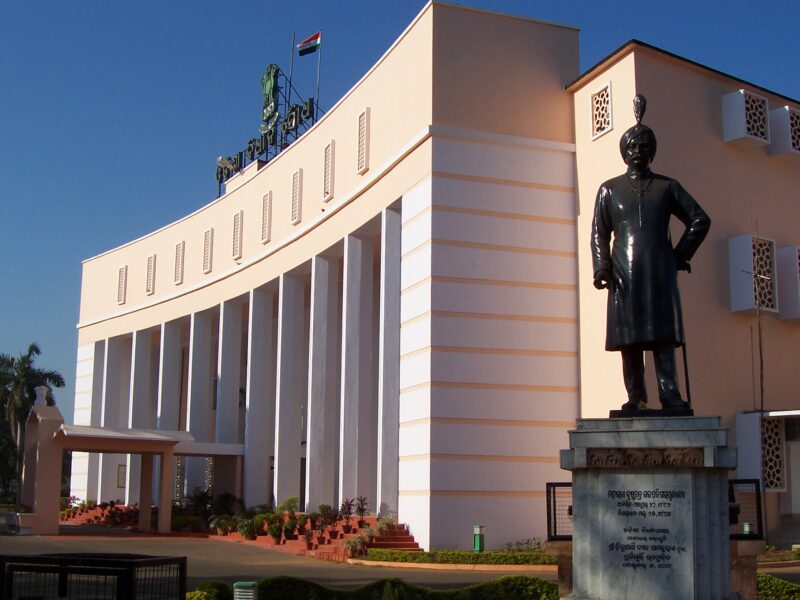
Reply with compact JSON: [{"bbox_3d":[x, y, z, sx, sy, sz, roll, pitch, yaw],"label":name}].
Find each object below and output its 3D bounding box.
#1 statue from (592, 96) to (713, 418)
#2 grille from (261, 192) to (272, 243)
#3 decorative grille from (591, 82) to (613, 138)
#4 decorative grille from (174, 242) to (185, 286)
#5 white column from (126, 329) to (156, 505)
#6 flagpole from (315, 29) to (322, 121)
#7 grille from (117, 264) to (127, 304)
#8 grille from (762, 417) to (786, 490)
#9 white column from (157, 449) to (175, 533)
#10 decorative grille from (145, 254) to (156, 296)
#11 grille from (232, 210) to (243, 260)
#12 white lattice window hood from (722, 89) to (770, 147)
[{"bbox_3d":[2.085,-0.424,8.824,0.940,2.692,0.660,-3,-11,19],"label":"statue"},{"bbox_3d":[-5.283,-3.285,42.321,0.141,2.005,0.710,6,-12,-27],"label":"grille"},{"bbox_3d":[5.432,-5.096,28.717,0.100,1.394,1.030,4,-11,-20],"label":"decorative grille"},{"bbox_3d":[-10.809,-1.799,52.161,0.130,2.066,0.880,7,-12,-33],"label":"decorative grille"},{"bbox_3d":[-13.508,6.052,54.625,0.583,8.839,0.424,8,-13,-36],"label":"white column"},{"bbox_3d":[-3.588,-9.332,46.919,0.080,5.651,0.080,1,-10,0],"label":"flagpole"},{"bbox_3d":[-15.179,-0.816,58.097,0.130,2.084,0.880,8,-13,-37],"label":"grille"},{"bbox_3d":[9.393,3.877,26.724,1.028,1.866,0.127,8,-13,-36],"label":"grille"},{"bbox_3d":[-8.613,7.071,39.139,0.376,2.984,0.376,6,-12,-29],"label":"white column"},{"bbox_3d":[-12.937,-1.268,55.168,0.130,2.071,0.880,8,-13,-35],"label":"decorative grille"},{"bbox_3d":[-6.894,-2.761,45.287,0.141,2.005,0.710,6,-12,-29],"label":"grille"},{"bbox_3d":[9.325,-4.843,28.605,1.102,1.304,0.657,8,-13,-36],"label":"white lattice window hood"}]

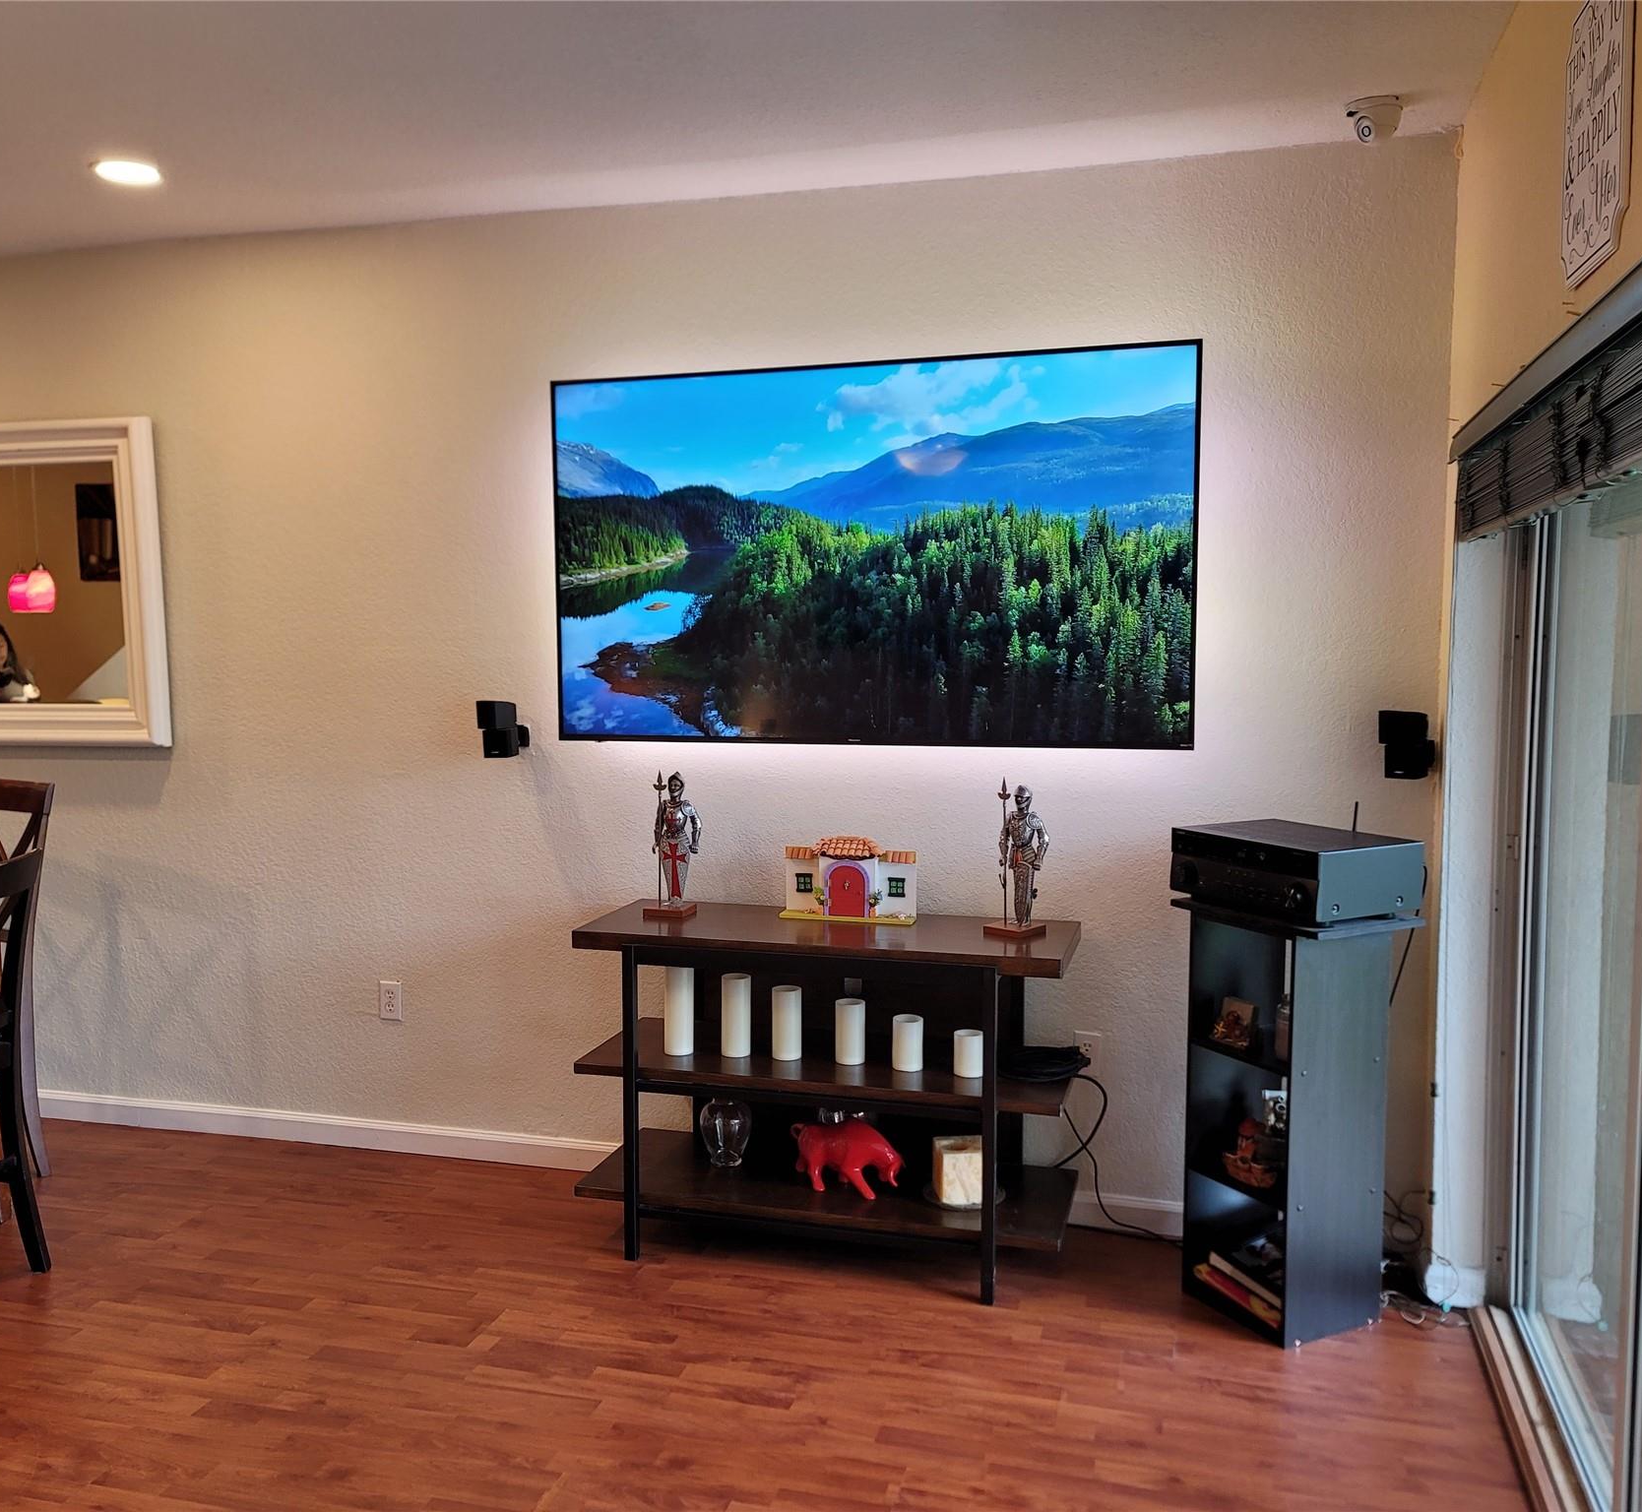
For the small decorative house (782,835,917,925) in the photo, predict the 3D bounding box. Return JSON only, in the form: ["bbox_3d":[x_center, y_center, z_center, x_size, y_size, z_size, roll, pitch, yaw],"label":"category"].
[{"bbox_3d":[0.071,0.307,3.644,0.335,0.210,0.078,1,5,15],"label":"small decorative house"}]

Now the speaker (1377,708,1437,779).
[{"bbox_3d":[1.357,-0.024,3.372,0.092,0.158,0.125,4,6,42],"label":"speaker"}]

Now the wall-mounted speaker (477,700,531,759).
[{"bbox_3d":[-0.873,-0.071,4.003,0.092,0.158,0.130,2,5,22],"label":"wall-mounted speaker"}]

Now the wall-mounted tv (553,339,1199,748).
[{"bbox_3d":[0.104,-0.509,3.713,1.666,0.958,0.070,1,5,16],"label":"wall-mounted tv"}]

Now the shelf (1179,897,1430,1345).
[{"bbox_3d":[1.050,0.793,3.268,0.317,0.909,0.443,-3,5,-27],"label":"shelf"}]

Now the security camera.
[{"bbox_3d":[1.186,-1.353,3.126,0.116,0.088,0.116,5,7,45],"label":"security camera"}]

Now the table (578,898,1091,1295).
[{"bbox_3d":[0.022,0.820,3.598,1.178,0.805,0.424,1,5,16],"label":"table"}]

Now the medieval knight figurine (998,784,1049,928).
[{"bbox_3d":[0.469,0.239,3.463,0.113,0.358,0.098,4,6,38],"label":"medieval knight figurine"}]

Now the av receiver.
[{"bbox_3d":[1.053,0.258,3.246,0.315,0.162,0.437,-3,5,-27],"label":"av receiver"}]

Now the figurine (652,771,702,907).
[{"bbox_3d":[-0.382,0.222,3.724,0.113,0.356,0.098,2,5,20],"label":"figurine"}]

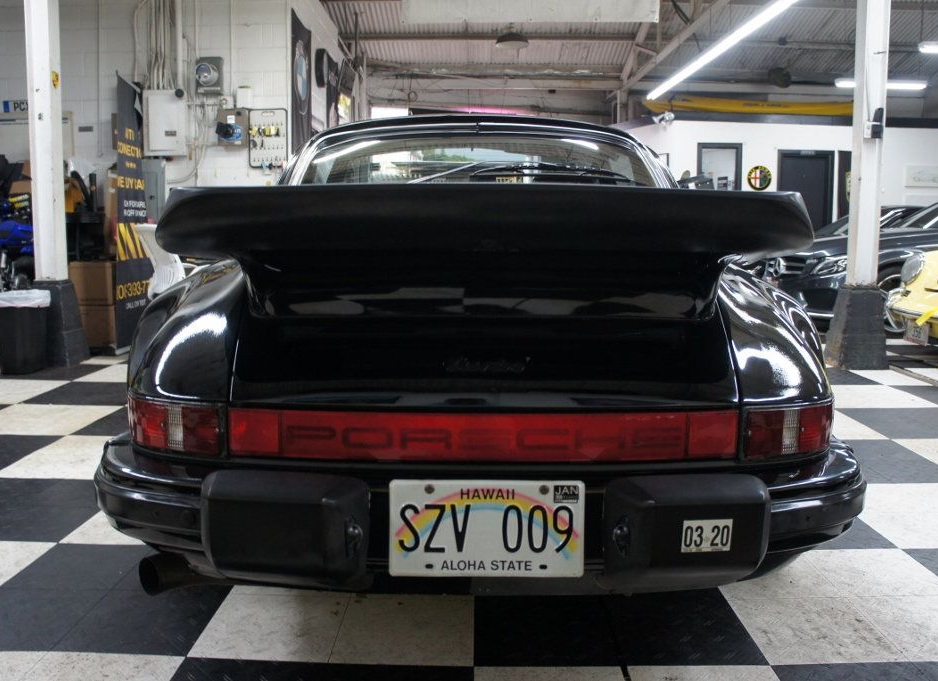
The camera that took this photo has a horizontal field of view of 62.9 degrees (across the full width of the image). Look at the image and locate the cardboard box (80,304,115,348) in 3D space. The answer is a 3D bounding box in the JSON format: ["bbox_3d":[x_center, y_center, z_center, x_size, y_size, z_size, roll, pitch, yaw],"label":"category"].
[{"bbox_3d":[-3.063,-0.141,6.361,0.440,0.343,0.400,0,8,1],"label":"cardboard box"}]

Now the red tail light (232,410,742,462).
[{"bbox_3d":[0.022,0.165,1.361,0.909,0.087,0.057,0,8,1],"label":"red tail light"}]

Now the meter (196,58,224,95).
[{"bbox_3d":[-2.244,-2.286,6.649,0.225,0.308,0.190,0,8,2],"label":"meter"}]

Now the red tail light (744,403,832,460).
[{"bbox_3d":[0.588,0.157,1.434,0.231,0.095,0.105,-2,8,-12],"label":"red tail light"}]

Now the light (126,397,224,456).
[{"bbox_3d":[-0.556,0.150,1.464,0.253,0.095,0.097,2,8,15],"label":"light"}]

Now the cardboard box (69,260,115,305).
[{"bbox_3d":[-3.062,-0.479,6.316,0.440,0.338,0.400,0,8,1],"label":"cardboard box"}]

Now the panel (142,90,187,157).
[{"bbox_3d":[-2.656,-1.894,6.742,0.363,0.547,0.120,0,8,2],"label":"panel"}]

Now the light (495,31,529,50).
[{"bbox_3d":[0.555,-3.818,9.800,0.425,0.200,0.425,0,8,1],"label":"light"}]

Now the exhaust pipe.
[{"bbox_3d":[-0.516,0.434,1.467,0.180,0.080,0.080,-4,9,-31],"label":"exhaust pipe"}]

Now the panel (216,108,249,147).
[{"bbox_3d":[-2.056,-1.855,6.714,0.257,0.309,0.170,0,8,2],"label":"panel"}]

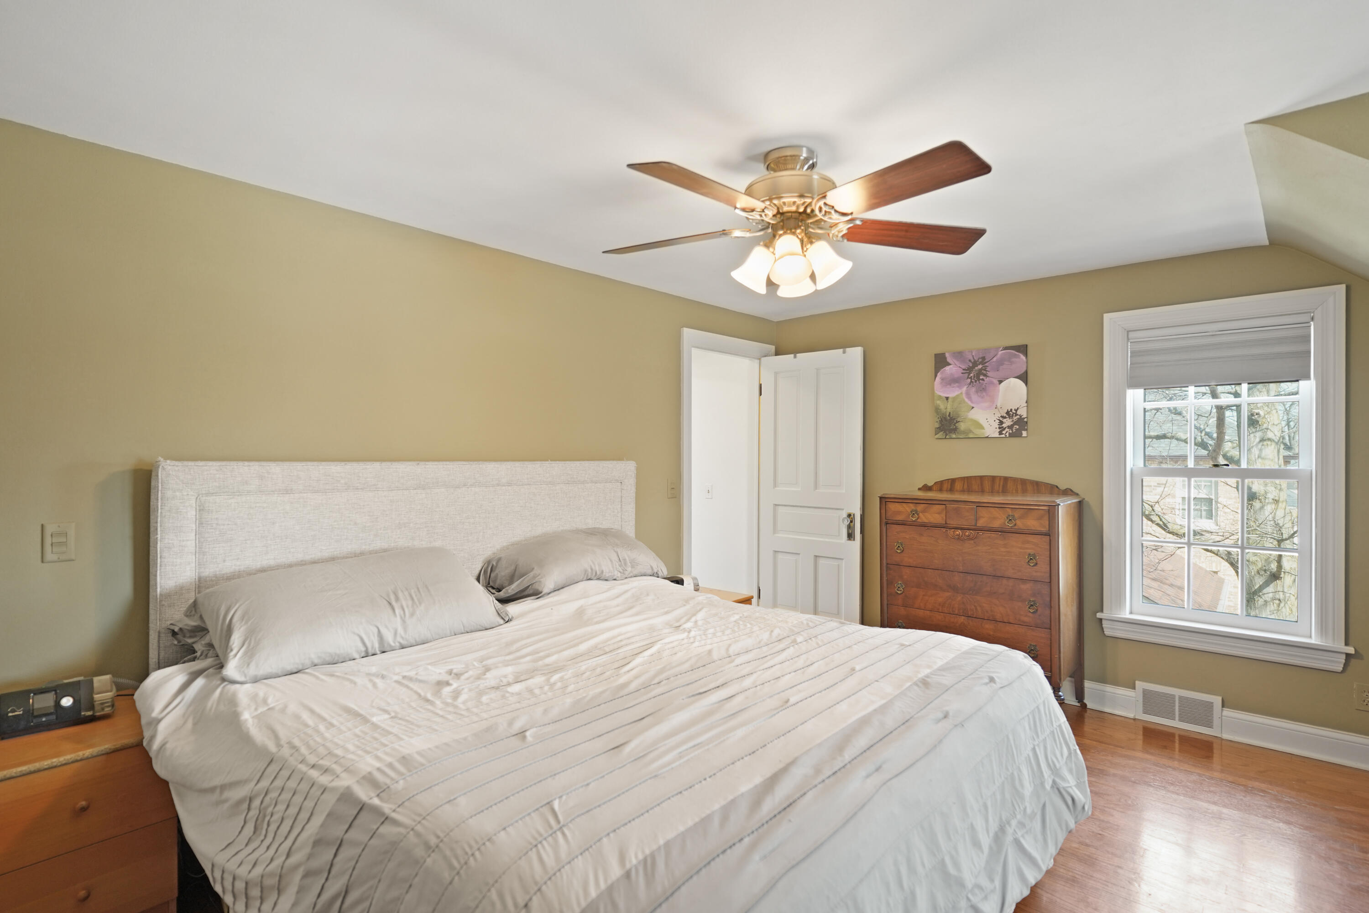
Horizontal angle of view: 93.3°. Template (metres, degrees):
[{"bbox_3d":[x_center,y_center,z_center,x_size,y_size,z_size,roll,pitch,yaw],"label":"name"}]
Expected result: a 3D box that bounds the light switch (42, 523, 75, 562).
[{"bbox_3d":[-1.815,0.251,1.877,0.010,0.114,0.071,0,1,41],"label":"light switch"}]

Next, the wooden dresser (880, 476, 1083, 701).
[{"bbox_3d":[1.629,0.739,3.579,0.905,1.244,0.560,0,1,41],"label":"wooden dresser"}]

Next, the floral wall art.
[{"bbox_3d":[1.745,-0.368,3.820,0.512,0.518,0.030,0,1,41],"label":"floral wall art"}]

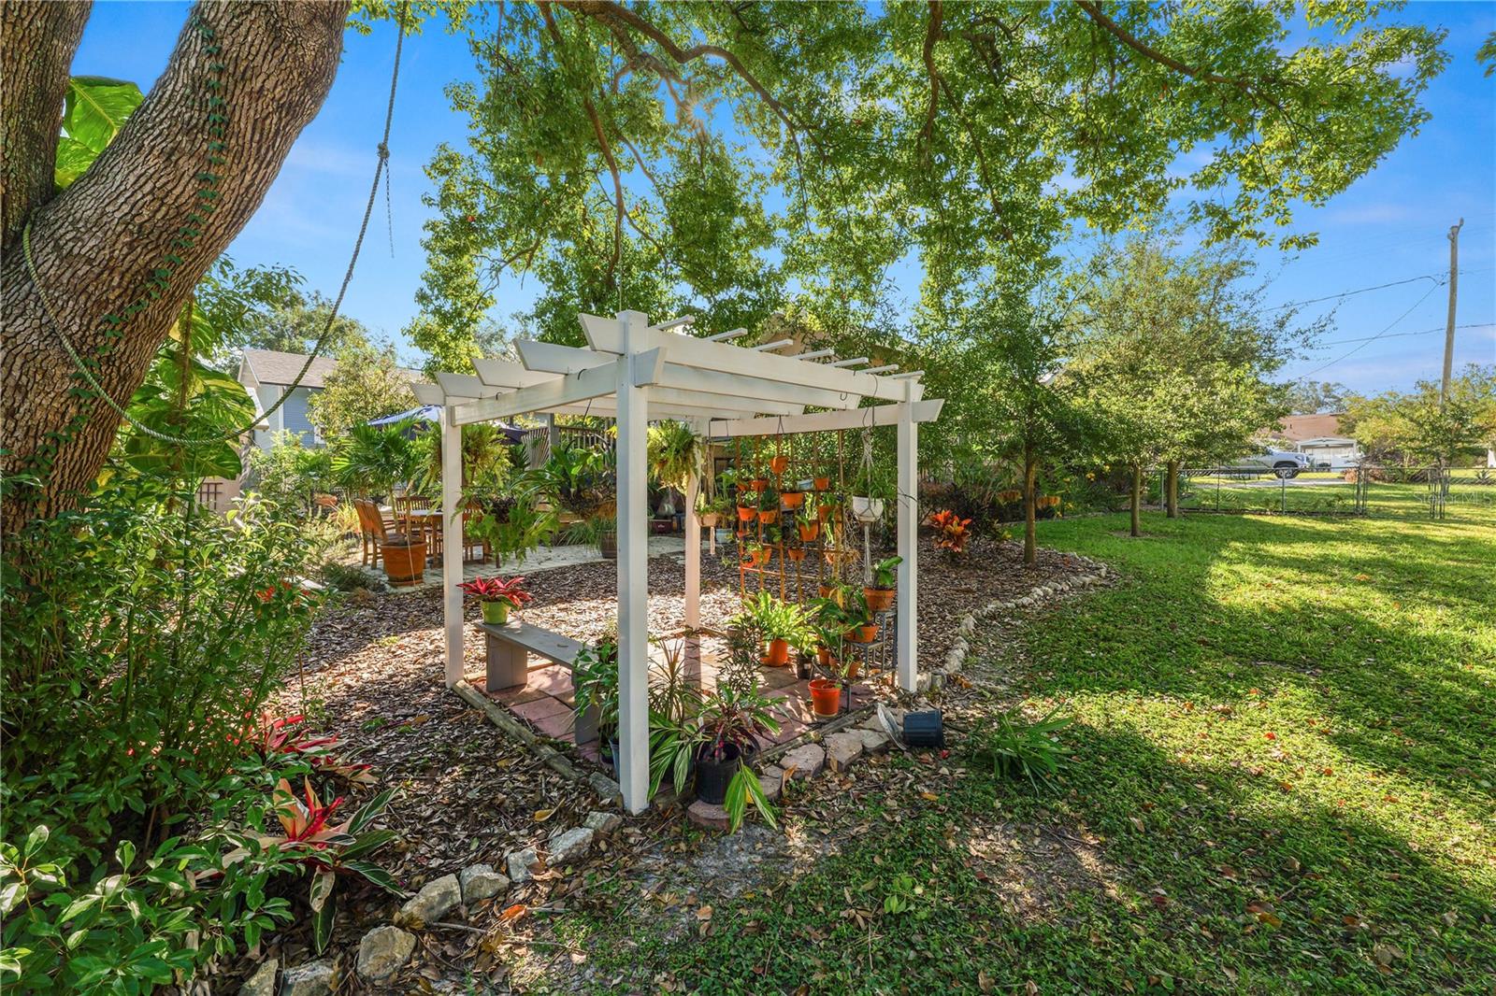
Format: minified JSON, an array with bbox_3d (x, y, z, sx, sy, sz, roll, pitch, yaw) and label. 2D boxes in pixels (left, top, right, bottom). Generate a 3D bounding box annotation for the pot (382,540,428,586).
[{"bbox_3d":[-4.188,0.806,7.100,0.530,0.500,0.530,-1,3,-26],"label":"pot"}]

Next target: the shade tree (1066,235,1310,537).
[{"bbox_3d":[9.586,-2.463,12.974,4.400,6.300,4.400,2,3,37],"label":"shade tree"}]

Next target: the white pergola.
[{"bbox_3d":[-0.452,0.217,3.930,2.490,2.130,2.630,-2,3,-42],"label":"white pergola"}]

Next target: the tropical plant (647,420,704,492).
[{"bbox_3d":[-0.671,-0.369,5.100,0.580,0.620,0.580,0,2,-7],"label":"tropical plant"}]

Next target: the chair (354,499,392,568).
[{"bbox_3d":[-5.143,0.499,8.150,0.580,0.950,0.550,-2,3,-41],"label":"chair"}]

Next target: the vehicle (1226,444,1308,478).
[{"bbox_3d":[25.936,-1.922,30.390,1.900,1.800,5.400,-2,3,-43],"label":"vehicle"}]

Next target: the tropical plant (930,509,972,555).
[{"bbox_3d":[3.287,0.557,9.400,0.660,0.720,0.660,1,2,19],"label":"tropical plant"}]

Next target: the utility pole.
[{"bbox_3d":[29.678,-6.165,24.724,0.300,11.200,0.300,-2,3,-40],"label":"utility pole"}]

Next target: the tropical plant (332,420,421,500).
[{"bbox_3d":[-4.609,-0.470,7.200,0.950,0.930,0.920,-1,3,-24],"label":"tropical plant"}]

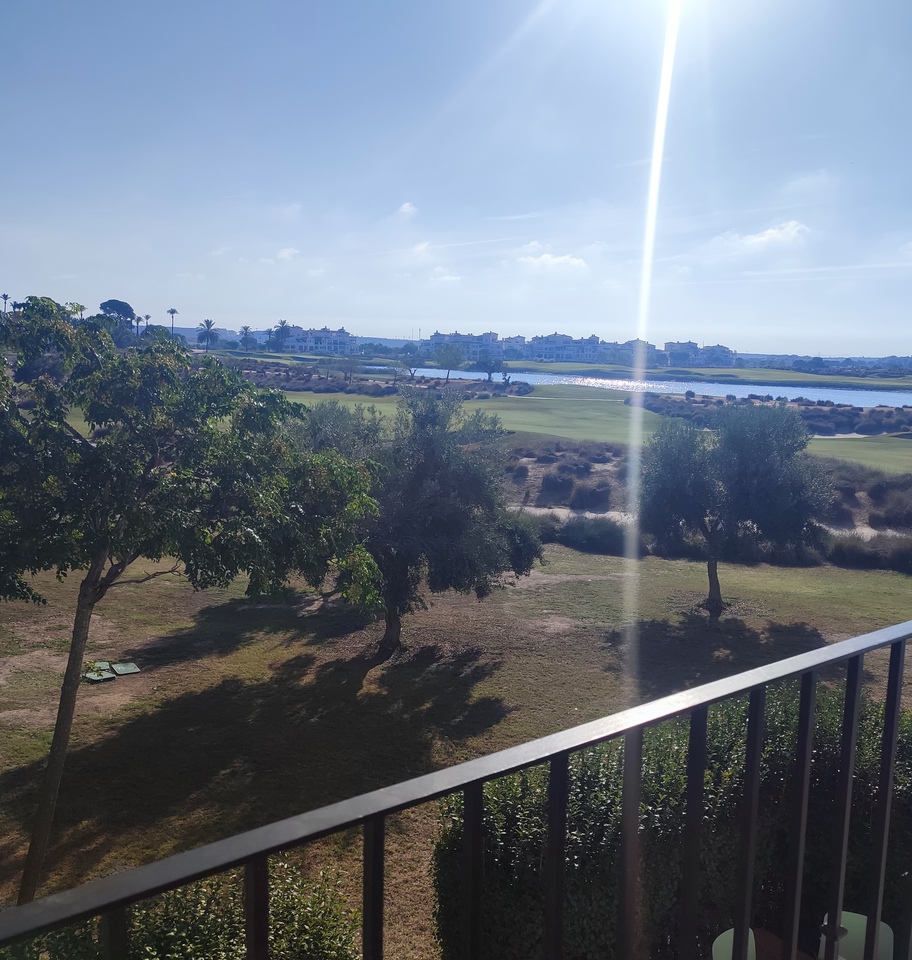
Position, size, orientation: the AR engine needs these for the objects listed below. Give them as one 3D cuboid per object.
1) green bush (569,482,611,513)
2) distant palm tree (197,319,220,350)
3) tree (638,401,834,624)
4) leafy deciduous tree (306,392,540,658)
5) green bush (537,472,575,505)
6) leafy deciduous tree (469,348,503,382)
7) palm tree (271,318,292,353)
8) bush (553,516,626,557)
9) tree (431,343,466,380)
[{"bbox_3d":[4.299,0.534,29.754,1.350,0.915,1.282,2,8,0],"label":"green bush"},{"bbox_3d":[-78.150,-45.928,291.885,7.583,9.994,7.583,2,8,0],"label":"distant palm tree"},{"bbox_3d":[5.343,0.627,17.739,3.598,4.135,3.491,2,8,0],"label":"tree"},{"bbox_3d":[-0.556,0.737,14.859,3.823,4.270,3.632,2,8,0],"label":"leafy deciduous tree"},{"bbox_3d":[3.353,0.249,31.133,1.278,1.012,1.214,2,8,0],"label":"green bush"},{"bbox_3d":[4.565,-16.589,133.979,4.923,4.887,4.923,2,8,0],"label":"leafy deciduous tree"},{"bbox_3d":[-61.972,-51.010,326.421,7.064,11.866,7.064,2,8,0],"label":"palm tree"},{"bbox_3d":[3.454,1.403,23.721,1.845,0.946,1.476,2,8,0],"label":"bush"},{"bbox_3d":[-1.087,-17.161,133.929,5.212,5.457,5.212,2,8,0],"label":"tree"}]

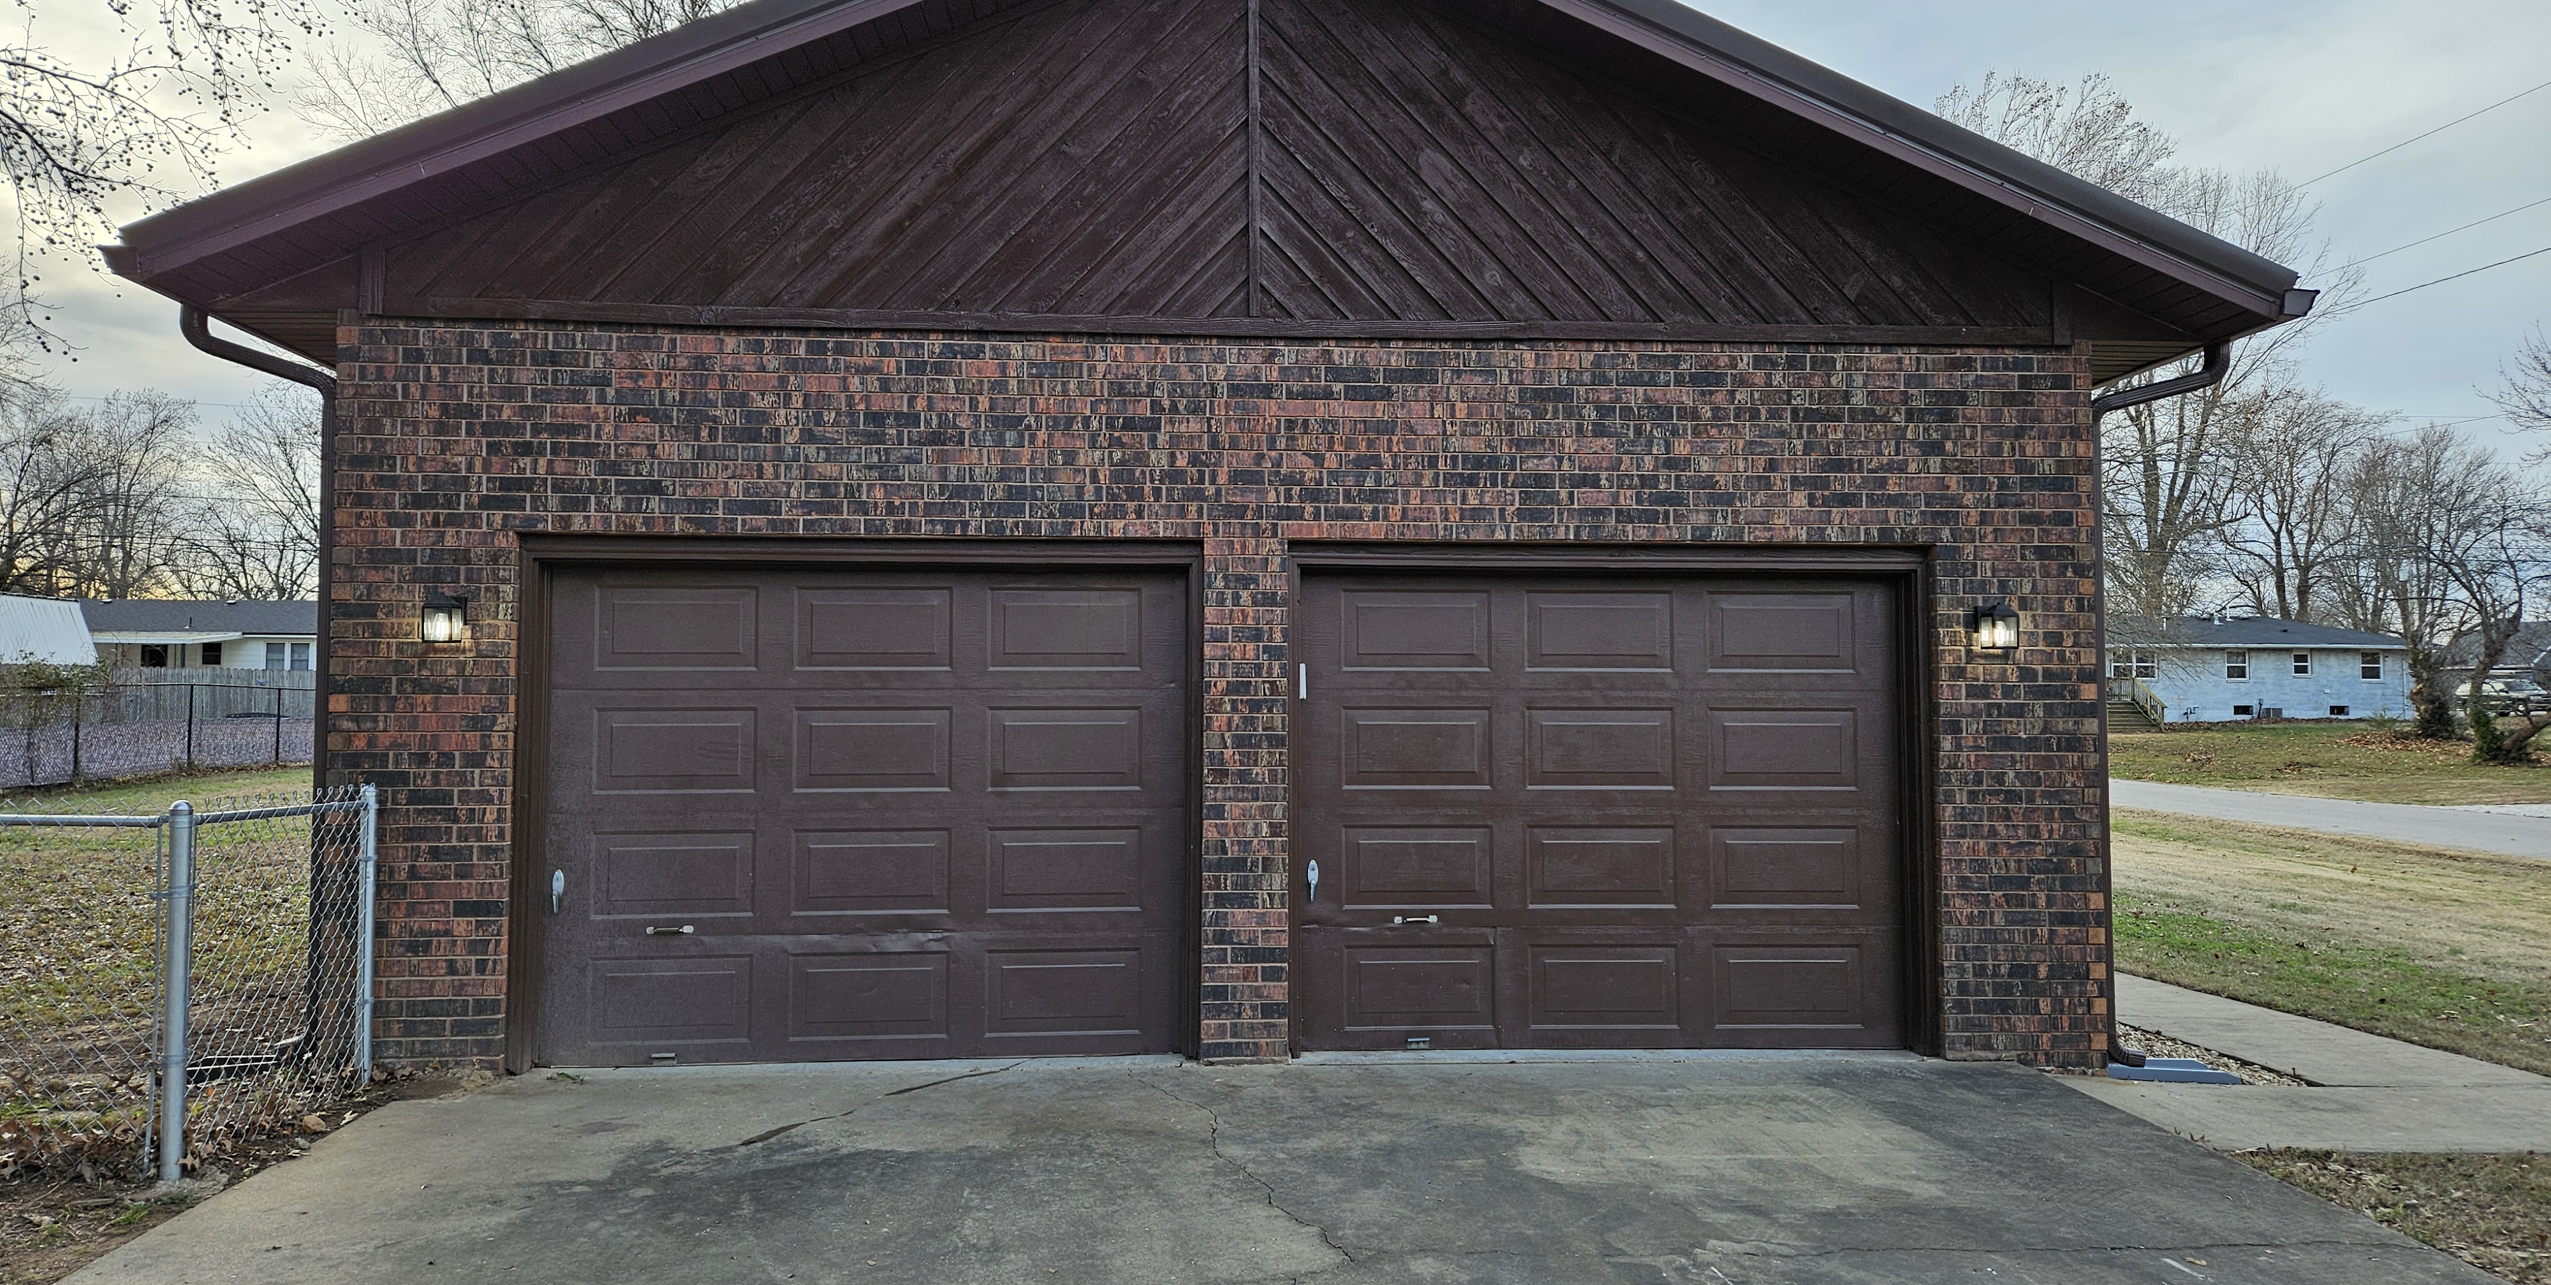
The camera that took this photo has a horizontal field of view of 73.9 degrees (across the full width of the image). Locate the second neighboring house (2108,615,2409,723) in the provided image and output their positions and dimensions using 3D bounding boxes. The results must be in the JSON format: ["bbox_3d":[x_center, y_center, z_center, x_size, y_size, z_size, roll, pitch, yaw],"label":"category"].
[{"bbox_3d":[42.692,1.288,79.793,16.500,4.898,9.400,0,-3,-7],"label":"second neighboring house"}]

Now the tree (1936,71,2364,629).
[{"bbox_3d":[44.693,-12.776,86.715,21.400,33.661,20.500,0,-3,-4],"label":"tree"}]

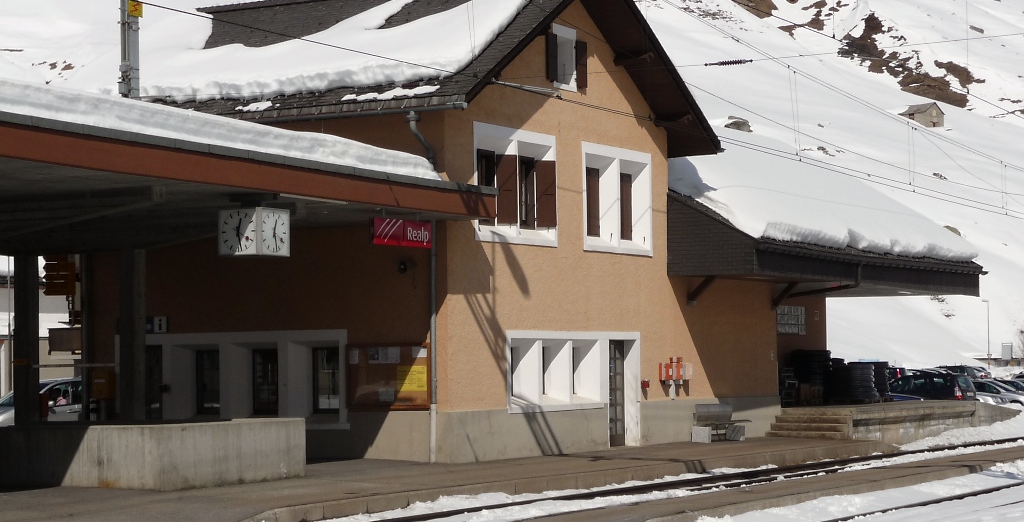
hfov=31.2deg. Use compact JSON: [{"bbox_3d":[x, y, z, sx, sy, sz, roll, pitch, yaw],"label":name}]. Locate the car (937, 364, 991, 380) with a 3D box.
[{"bbox_3d":[22.485,6.300,97.000,4.500,1.650,1.800,-3,-4,43],"label":"car"}]

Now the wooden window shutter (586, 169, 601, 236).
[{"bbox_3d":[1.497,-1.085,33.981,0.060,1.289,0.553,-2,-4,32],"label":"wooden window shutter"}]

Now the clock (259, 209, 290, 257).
[{"bbox_3d":[-3.282,-0.383,25.100,0.130,0.640,0.650,-2,-3,32],"label":"clock"}]

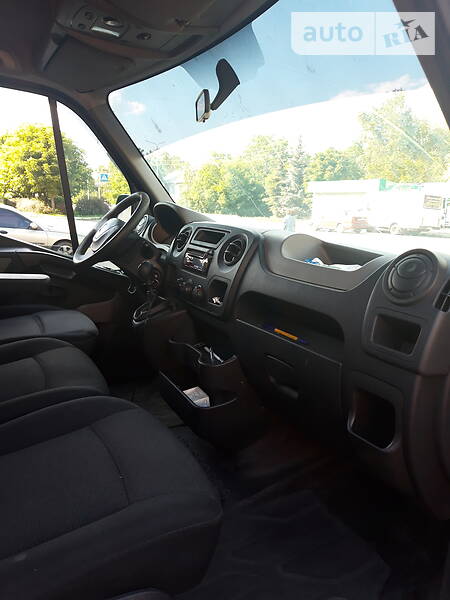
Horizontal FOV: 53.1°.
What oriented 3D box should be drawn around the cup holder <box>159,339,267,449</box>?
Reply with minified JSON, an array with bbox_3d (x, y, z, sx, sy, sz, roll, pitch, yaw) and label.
[{"bbox_3d":[-0.051,0.275,1.460,0.225,0.278,0.300,-8,15,-30],"label":"cup holder"}]

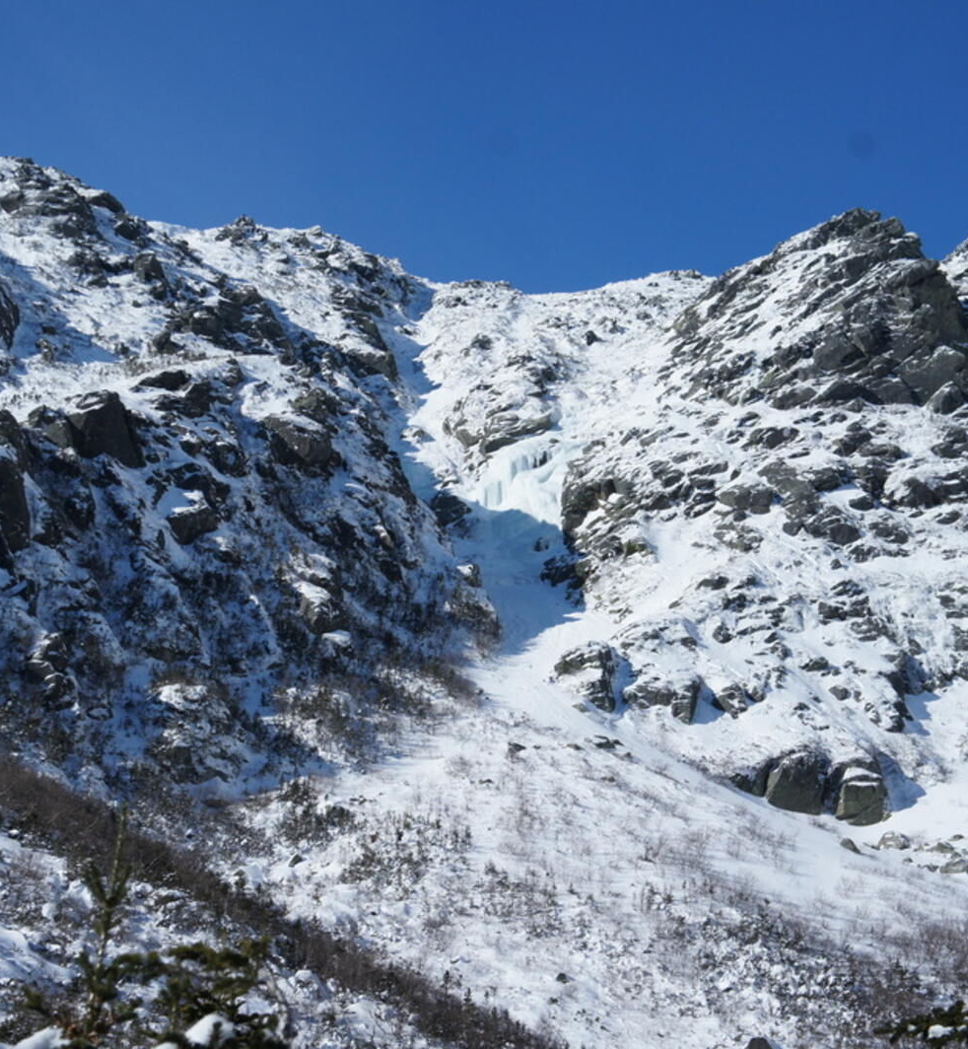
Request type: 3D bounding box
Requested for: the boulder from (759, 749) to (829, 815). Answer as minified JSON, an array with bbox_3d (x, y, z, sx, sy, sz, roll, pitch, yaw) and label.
[{"bbox_3d":[29.354,24.345,240.000,6.440,5.980,5.150,-2,-13,7],"label":"boulder"}]

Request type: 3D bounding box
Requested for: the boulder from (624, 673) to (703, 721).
[{"bbox_3d":[18.649,18.006,265.000,8.110,5.130,6.490,-1,-13,4],"label":"boulder"}]

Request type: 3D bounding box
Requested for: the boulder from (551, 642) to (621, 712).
[{"bbox_3d":[10.796,15.999,268.000,6.940,7.170,6.250,-1,-13,2],"label":"boulder"}]

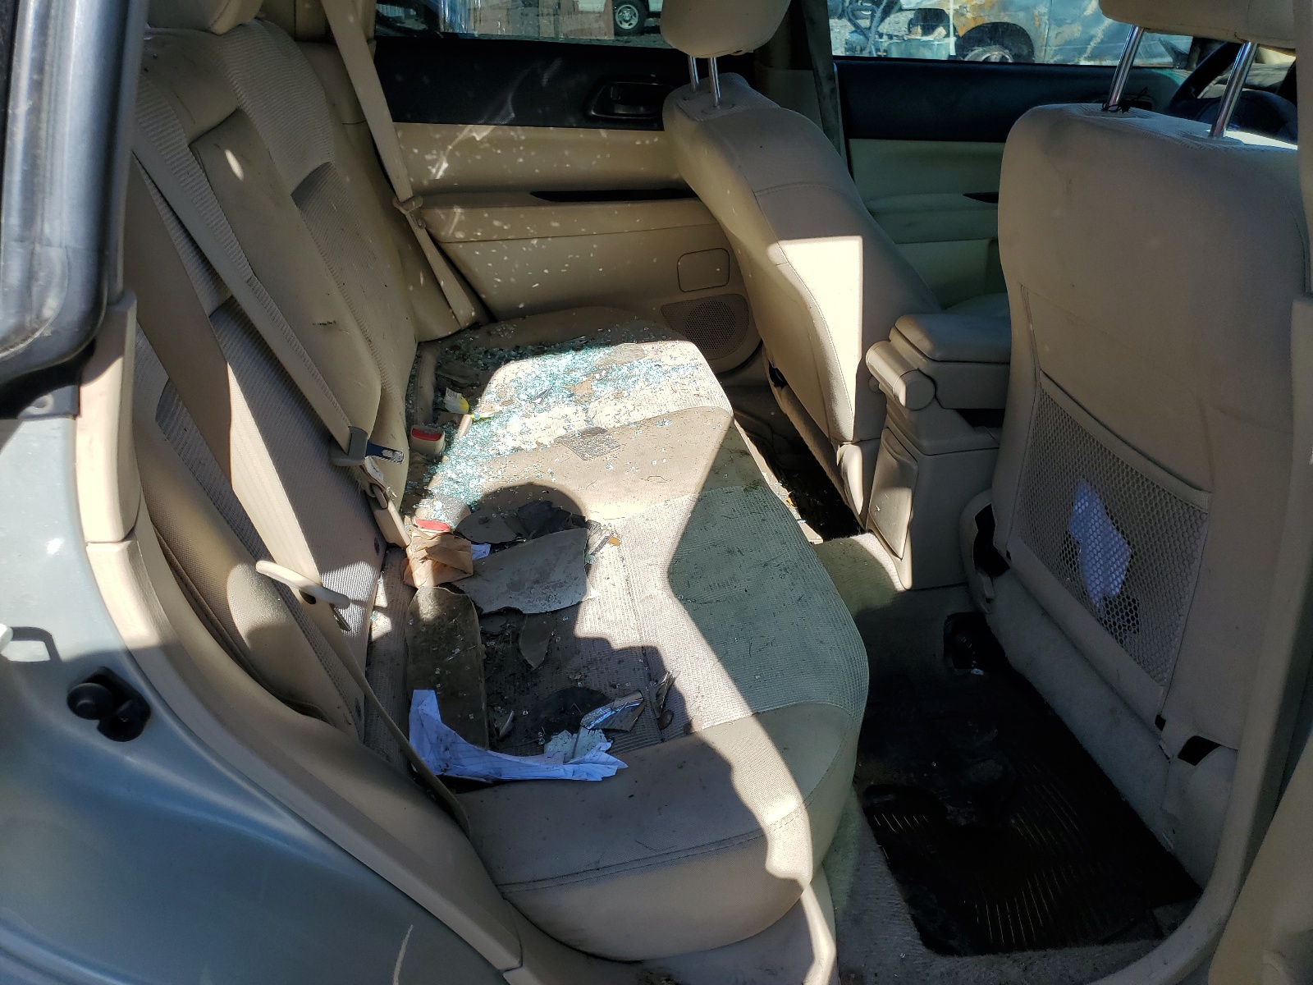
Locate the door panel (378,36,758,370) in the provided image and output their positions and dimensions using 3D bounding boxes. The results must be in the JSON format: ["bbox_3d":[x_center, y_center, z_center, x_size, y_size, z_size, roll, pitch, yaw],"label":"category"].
[{"bbox_3d":[-0.136,-0.501,1.835,0.705,0.620,0.090,-4,30,-10],"label":"door panel"}]

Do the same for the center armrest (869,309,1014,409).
[{"bbox_3d":[0.443,-0.184,1.337,0.290,0.100,0.140,-4,30,-10],"label":"center armrest"}]

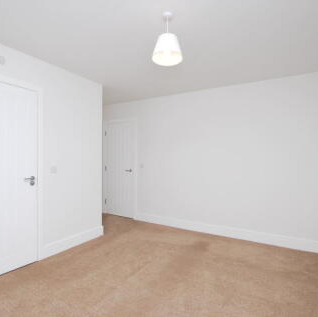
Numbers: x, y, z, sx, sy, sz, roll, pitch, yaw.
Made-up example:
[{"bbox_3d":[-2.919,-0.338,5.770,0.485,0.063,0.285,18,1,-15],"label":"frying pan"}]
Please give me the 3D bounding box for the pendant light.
[{"bbox_3d":[0.071,-0.998,1.600,0.250,0.390,0.250,0,-1,0],"label":"pendant light"}]

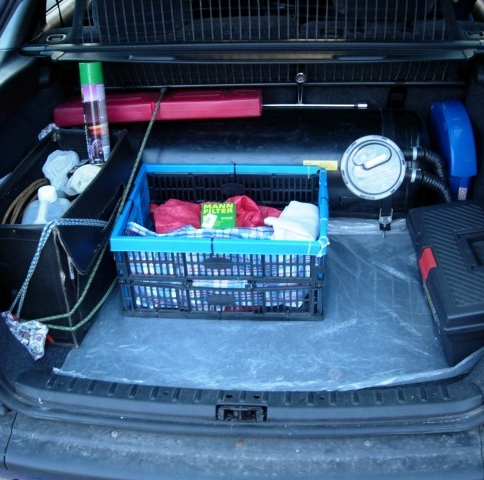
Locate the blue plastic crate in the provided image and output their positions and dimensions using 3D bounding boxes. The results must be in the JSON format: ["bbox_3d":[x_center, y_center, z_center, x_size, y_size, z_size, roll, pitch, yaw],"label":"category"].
[{"bbox_3d":[-0.034,-0.001,1.769,0.485,0.229,0.352,1,35,6],"label":"blue plastic crate"}]

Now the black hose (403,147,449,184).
[{"bbox_3d":[0.488,-0.196,1.870,0.121,0.101,0.071,-1,34,3],"label":"black hose"}]

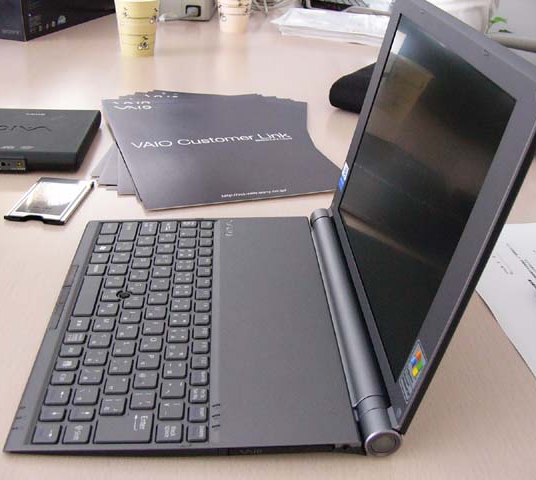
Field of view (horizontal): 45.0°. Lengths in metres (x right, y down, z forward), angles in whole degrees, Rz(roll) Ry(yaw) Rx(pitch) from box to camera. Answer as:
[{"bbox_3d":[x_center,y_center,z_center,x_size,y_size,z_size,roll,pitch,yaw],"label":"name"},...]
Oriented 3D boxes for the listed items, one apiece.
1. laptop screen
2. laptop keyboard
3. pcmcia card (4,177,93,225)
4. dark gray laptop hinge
[{"bbox_3d":[0.084,-0.042,0.406,0.006,0.158,0.211,10,28,-10],"label":"laptop screen"},{"bbox_3d":[-0.086,0.047,0.450,0.093,0.005,0.248,0,29,-4],"label":"laptop keyboard"},{"bbox_3d":[-0.196,-0.036,0.589,0.054,0.005,0.086,5,29,1],"label":"pcmcia card"},{"bbox_3d":[0.054,0.046,0.460,0.020,0.020,0.257,2,29,-5],"label":"dark gray laptop hinge"}]

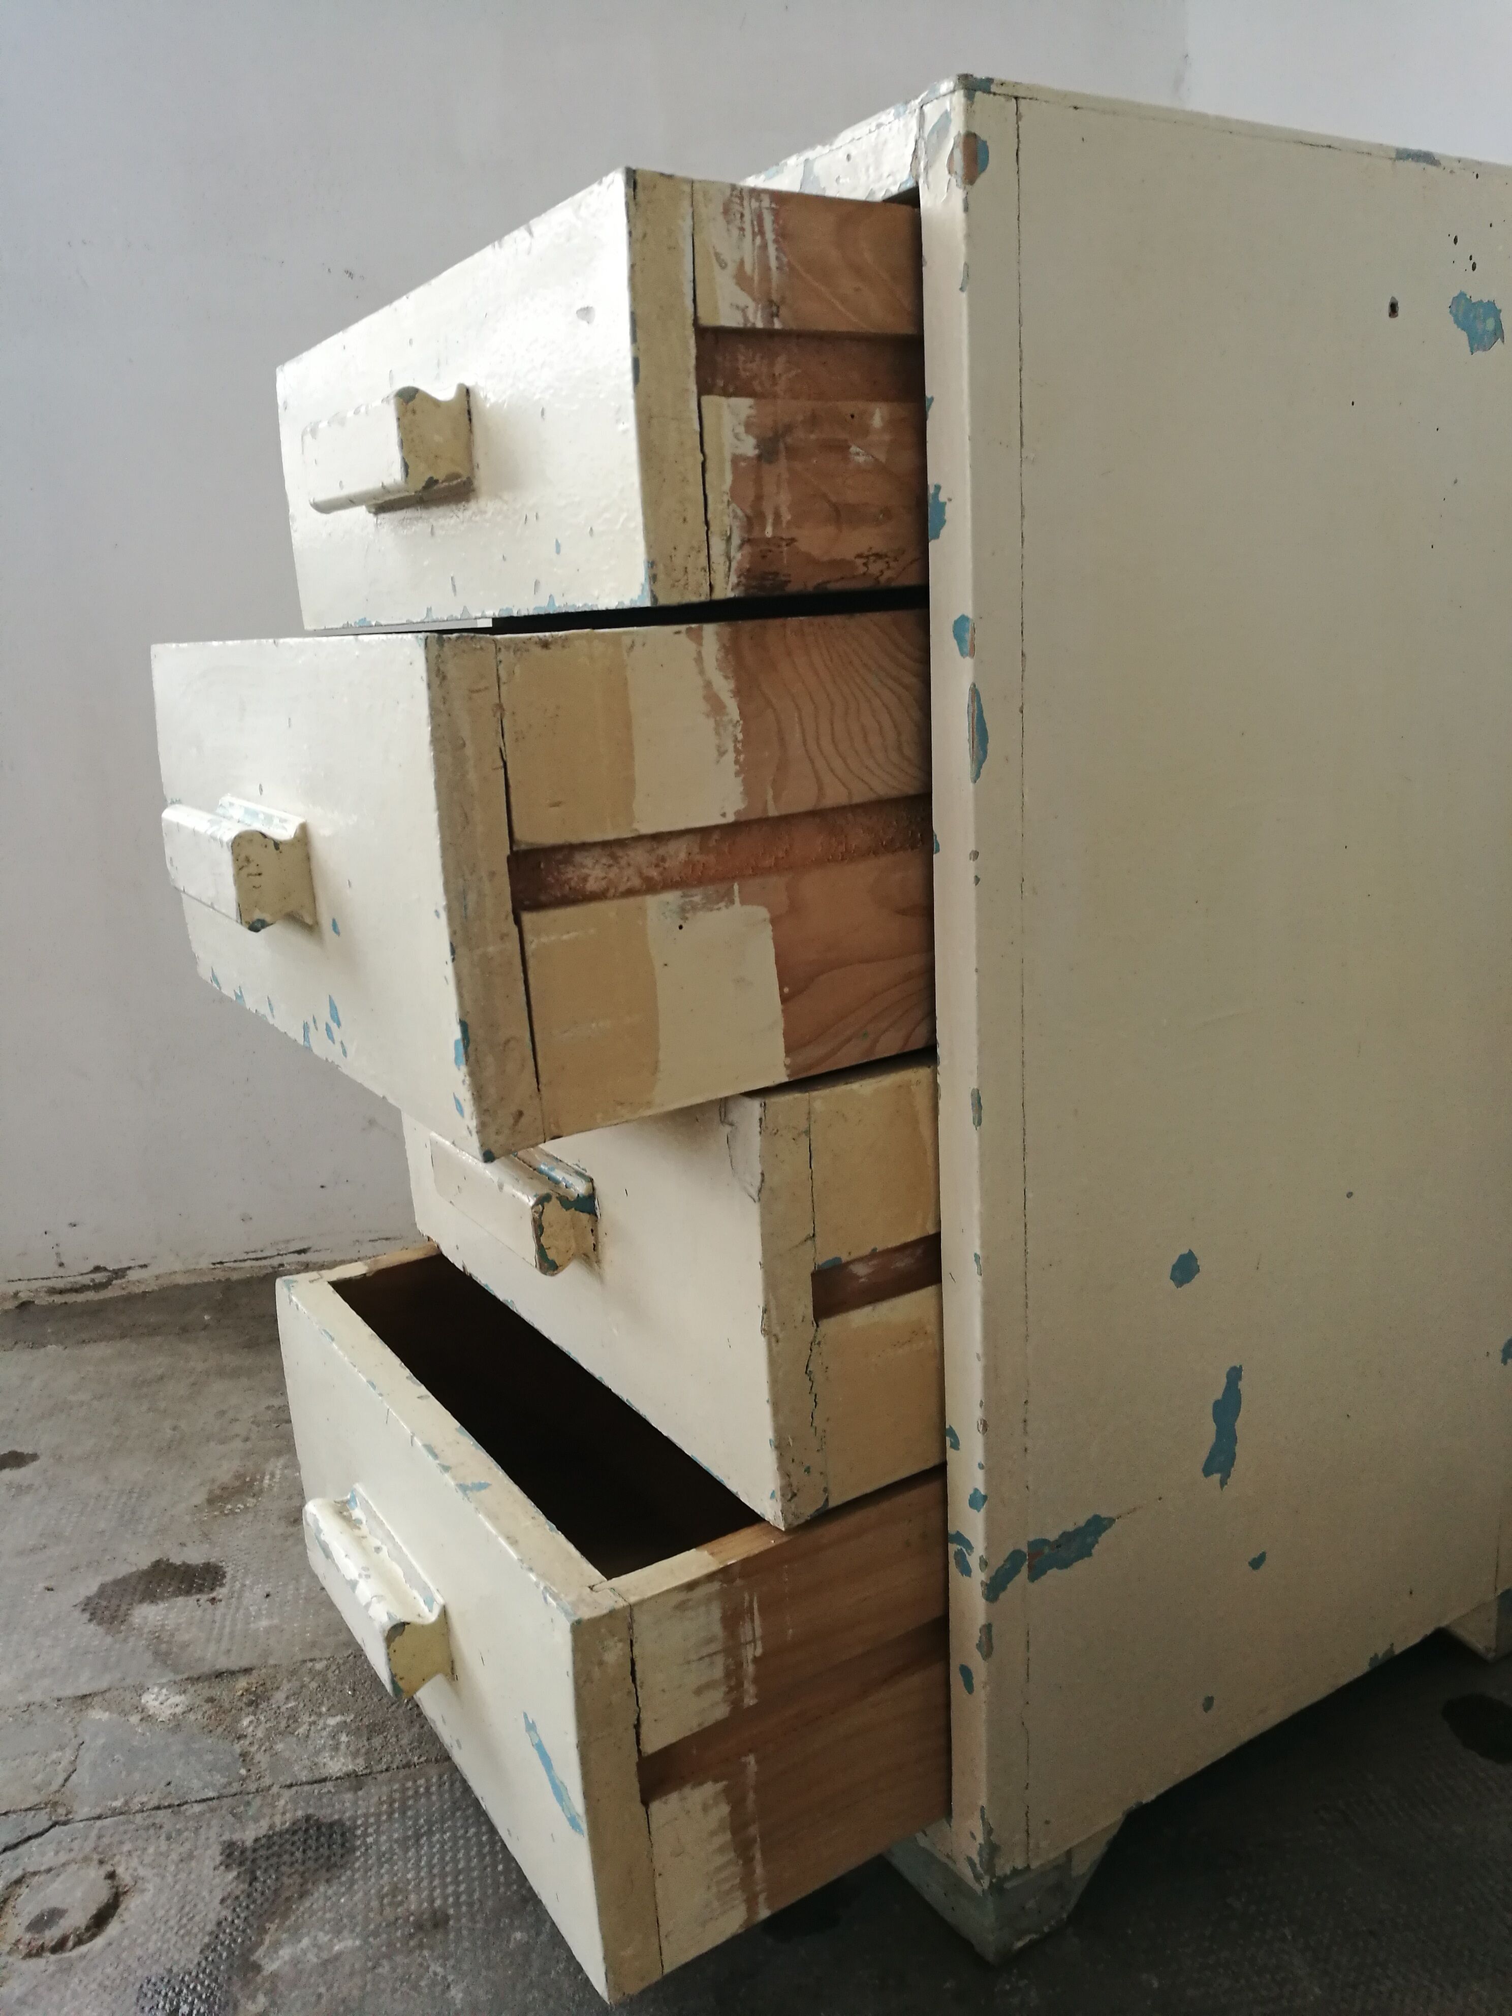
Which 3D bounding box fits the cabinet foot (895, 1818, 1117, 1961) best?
[{"bbox_3d":[0.127,0.439,0.840,0.091,0.046,0.100,-11,16,-30],"label":"cabinet foot"}]

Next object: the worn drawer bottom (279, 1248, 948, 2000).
[{"bbox_3d":[-0.037,0.274,0.932,0.416,0.187,0.435,-11,16,-30],"label":"worn drawer bottom"}]

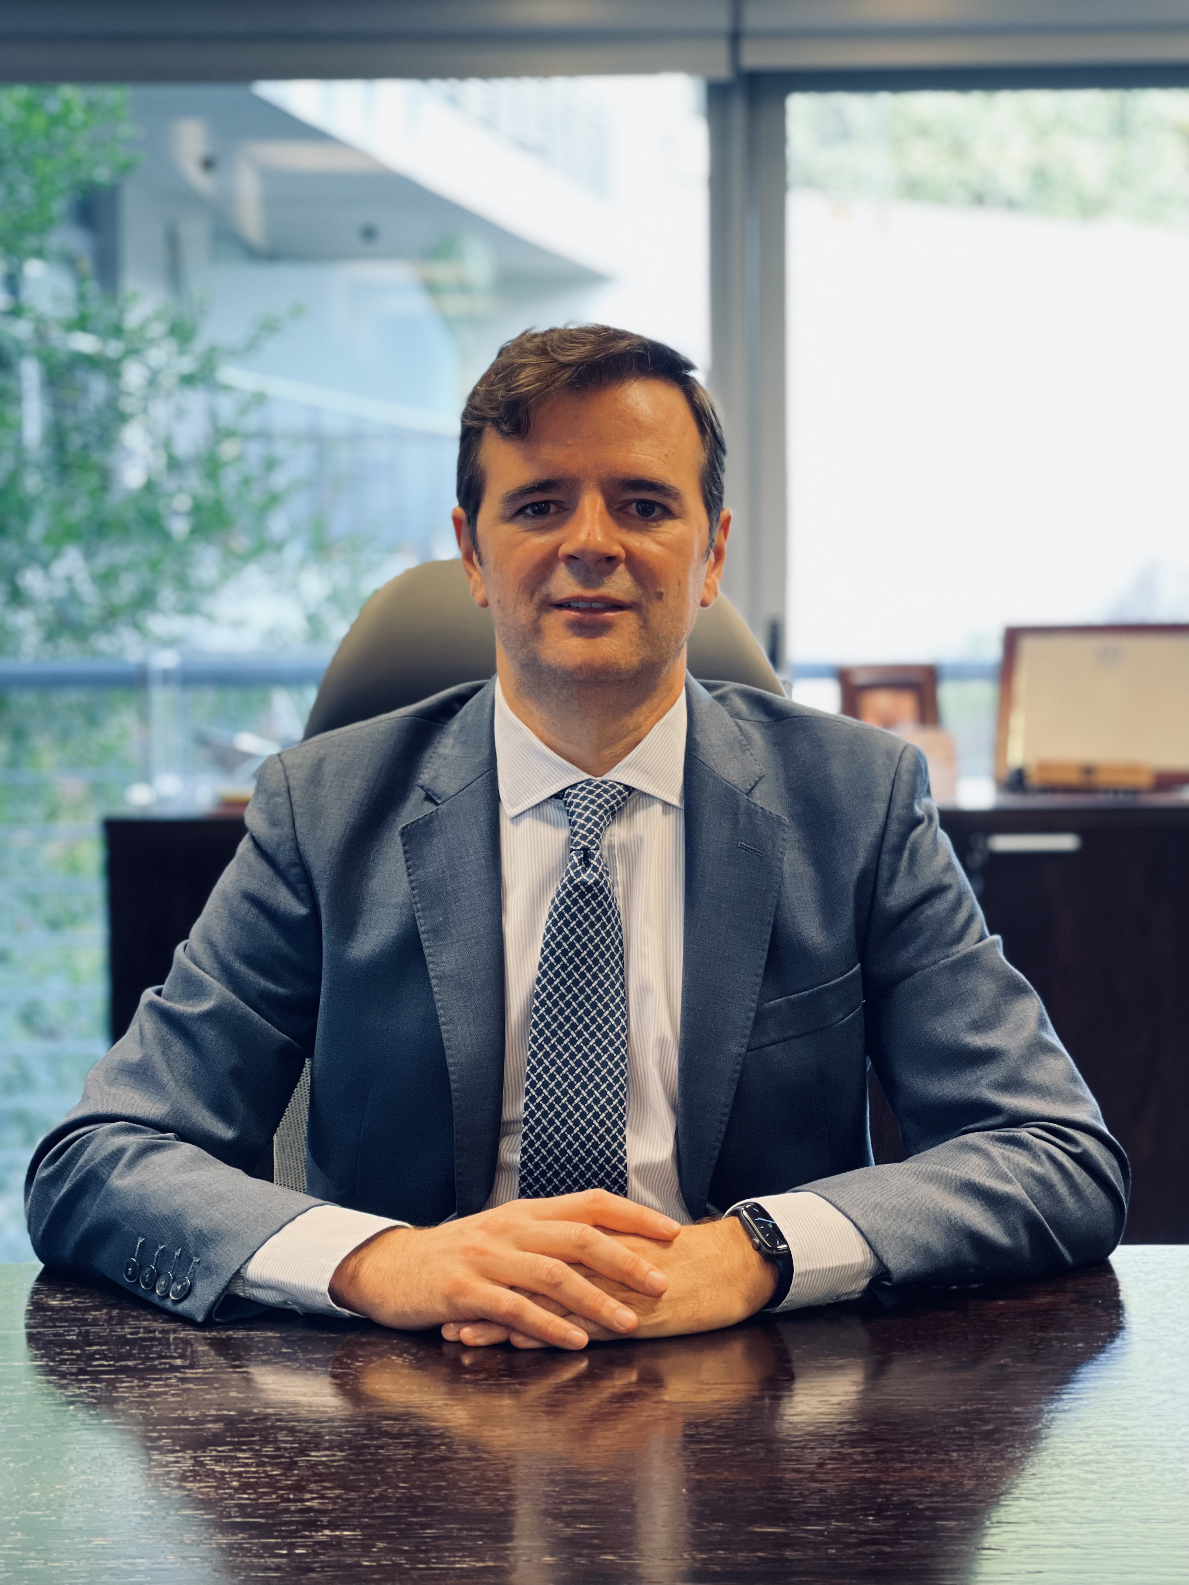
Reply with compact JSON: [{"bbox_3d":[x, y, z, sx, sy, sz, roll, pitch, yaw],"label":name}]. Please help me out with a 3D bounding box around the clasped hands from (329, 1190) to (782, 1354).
[{"bbox_3d":[-0.023,0.260,1.672,0.255,0.078,0.138,0,6,0],"label":"clasped hands"}]

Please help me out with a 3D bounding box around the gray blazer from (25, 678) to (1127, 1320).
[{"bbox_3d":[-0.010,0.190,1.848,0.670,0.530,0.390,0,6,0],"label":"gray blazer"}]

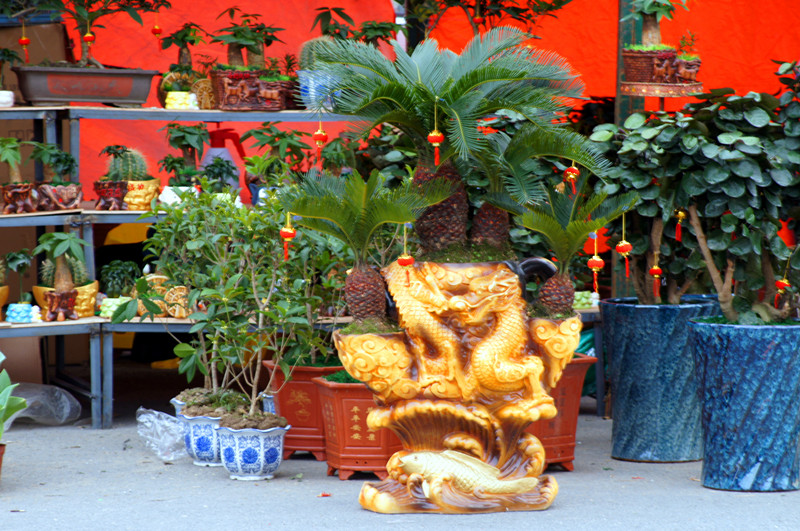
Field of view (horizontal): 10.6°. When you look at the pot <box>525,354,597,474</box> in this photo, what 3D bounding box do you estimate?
[{"bbox_3d":[0.448,0.491,14.300,0.410,0.355,0.370,1,4,8],"label":"pot"}]

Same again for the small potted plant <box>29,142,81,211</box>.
[{"bbox_3d":[-1.250,-0.324,15.750,0.185,0.240,0.145,-1,4,-15],"label":"small potted plant"}]

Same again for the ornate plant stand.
[{"bbox_3d":[0.174,0.364,13.120,0.745,0.745,0.400,0,4,-5],"label":"ornate plant stand"}]

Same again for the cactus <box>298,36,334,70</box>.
[{"bbox_3d":[-0.305,-0.779,15.900,0.132,0.130,0.132,0,4,0],"label":"cactus"}]

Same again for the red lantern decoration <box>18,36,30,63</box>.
[{"bbox_3d":[-1.388,-0.799,16.000,0.042,0.098,0.042,0,4,0],"label":"red lantern decoration"}]

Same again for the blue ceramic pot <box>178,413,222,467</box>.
[{"bbox_3d":[-0.618,0.580,14.420,0.245,0.175,0.245,0,4,0],"label":"blue ceramic pot"}]

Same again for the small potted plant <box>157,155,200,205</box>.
[{"bbox_3d":[-0.811,-0.315,15.850,0.160,0.180,0.135,0,4,0],"label":"small potted plant"}]

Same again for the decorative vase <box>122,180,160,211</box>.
[{"bbox_3d":[-0.938,-0.258,15.750,0.134,0.113,0.130,1,4,18],"label":"decorative vase"}]

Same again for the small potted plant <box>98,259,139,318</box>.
[{"bbox_3d":[-1.015,0.083,15.600,0.145,0.210,0.130,0,4,0],"label":"small potted plant"}]

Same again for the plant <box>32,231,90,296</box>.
[{"bbox_3d":[-1.212,-0.007,15.500,0.205,0.235,0.190,0,4,0],"label":"plant"}]

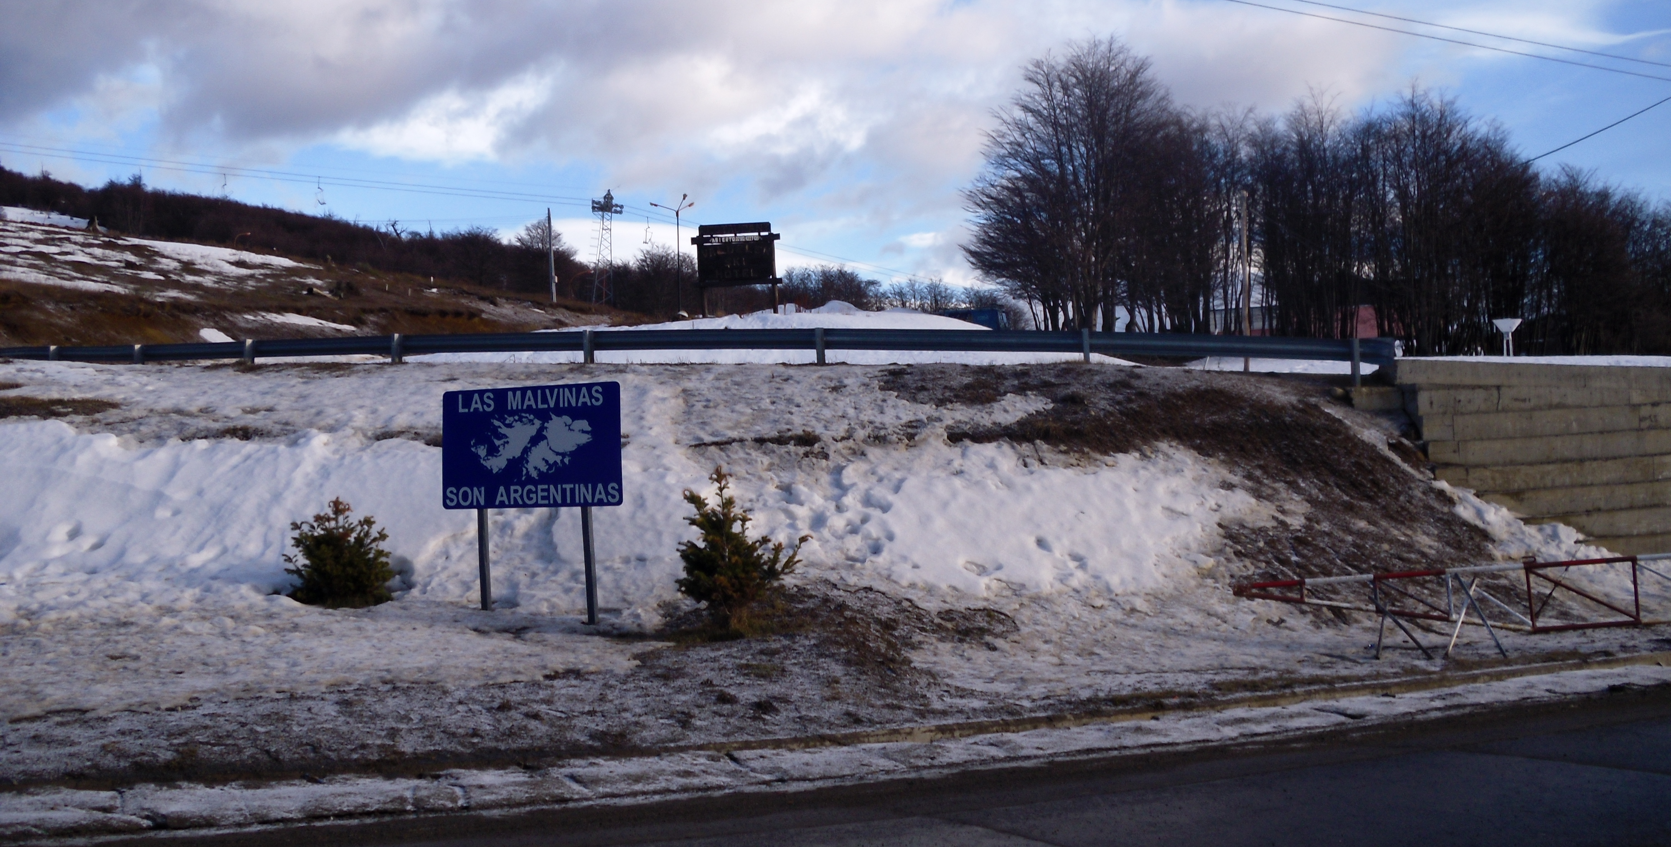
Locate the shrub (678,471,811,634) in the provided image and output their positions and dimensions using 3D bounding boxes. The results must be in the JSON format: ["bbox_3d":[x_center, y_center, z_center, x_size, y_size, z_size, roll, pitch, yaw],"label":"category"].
[{"bbox_3d":[-0.853,1.179,16.100,1.200,1.550,1.120,-2,-1,0],"label":"shrub"}]

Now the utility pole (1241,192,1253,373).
[{"bbox_3d":[12.778,-4.320,54.000,0.190,5.800,0.190,-2,-1,0],"label":"utility pole"}]

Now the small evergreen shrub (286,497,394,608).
[{"bbox_3d":[-4.818,1.270,16.900,1.080,1.130,1.050,-2,-1,0],"label":"small evergreen shrub"}]

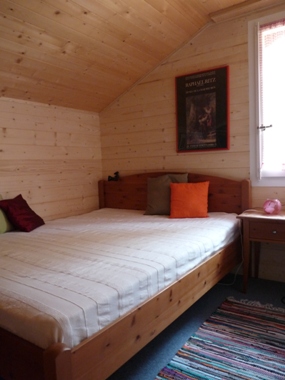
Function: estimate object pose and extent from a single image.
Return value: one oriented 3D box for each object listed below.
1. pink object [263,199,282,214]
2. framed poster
[{"bbox_3d":[1.072,0.148,2.439,0.135,0.138,0.150,3,7,44],"label":"pink object"},{"bbox_3d":[0.585,-0.779,2.959,0.572,0.780,0.020,2,6,36],"label":"framed poster"}]

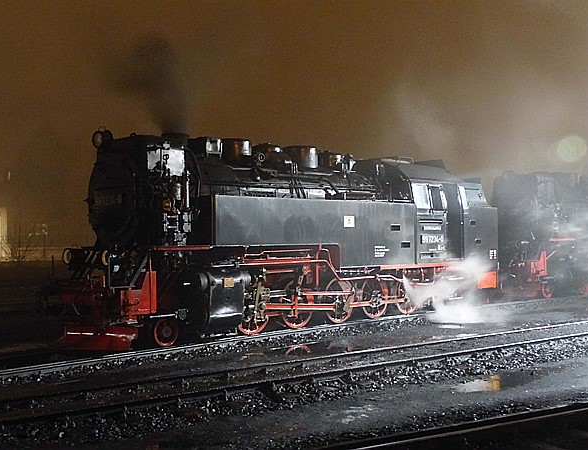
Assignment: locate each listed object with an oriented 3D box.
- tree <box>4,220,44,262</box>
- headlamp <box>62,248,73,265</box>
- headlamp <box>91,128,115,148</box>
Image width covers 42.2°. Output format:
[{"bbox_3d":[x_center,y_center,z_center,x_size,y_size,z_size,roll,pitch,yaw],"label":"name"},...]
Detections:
[{"bbox_3d":[-20.570,1.255,58.000,3.200,3.200,3.000,0,-1,0],"label":"tree"},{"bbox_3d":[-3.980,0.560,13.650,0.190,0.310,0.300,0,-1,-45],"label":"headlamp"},{"bbox_3d":[-3.340,-1.510,13.390,0.250,0.350,0.320,0,-1,-45],"label":"headlamp"}]

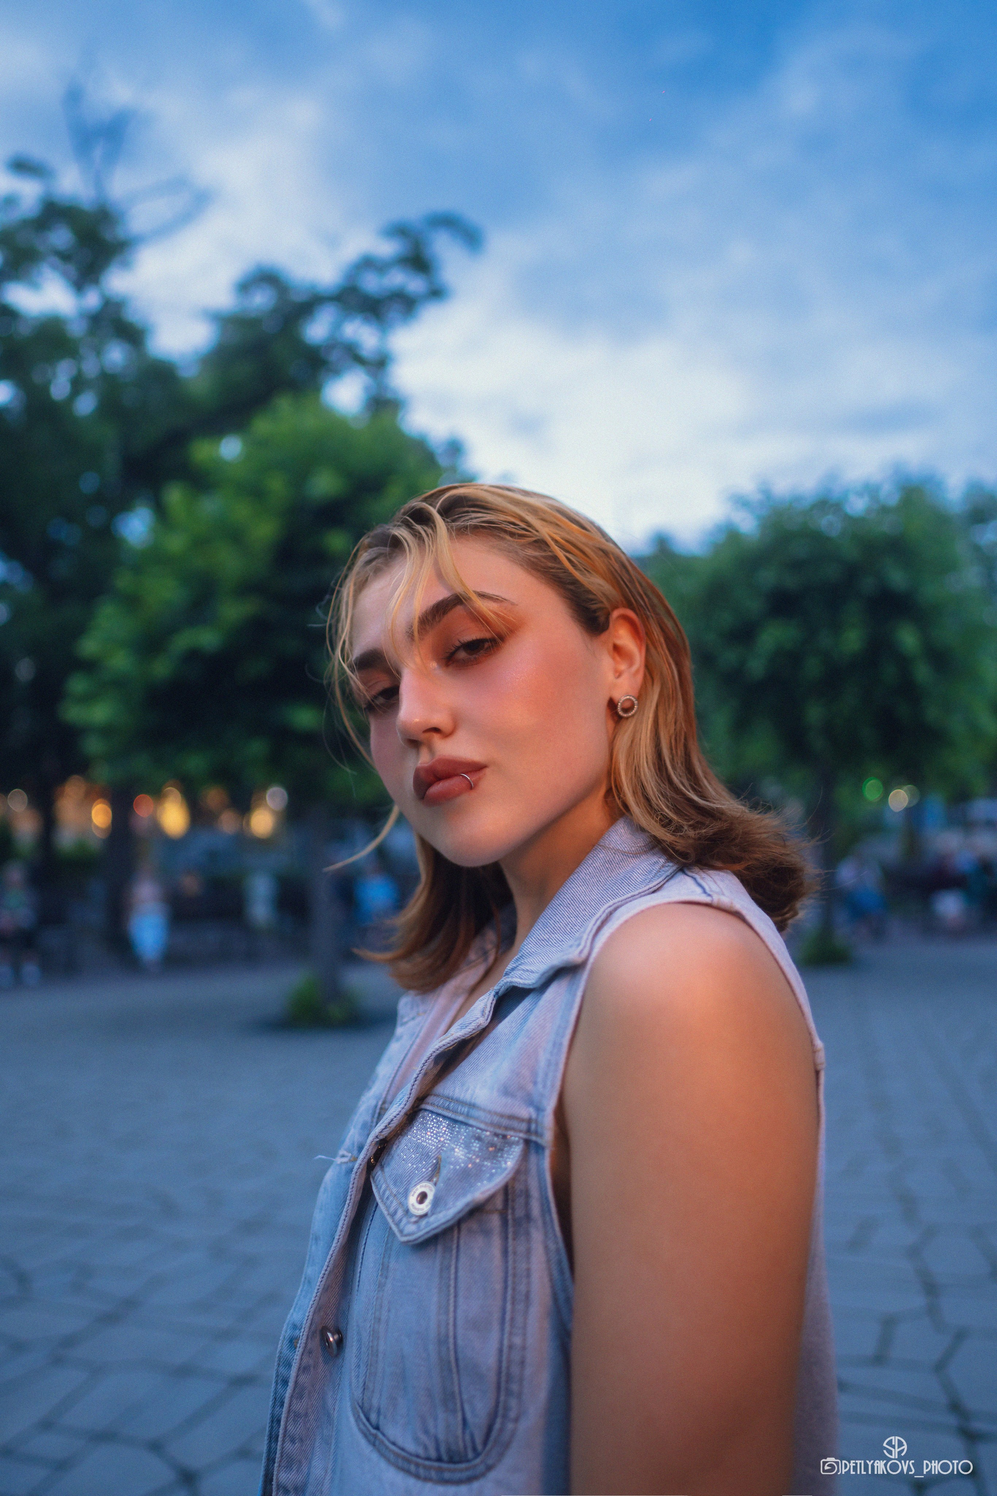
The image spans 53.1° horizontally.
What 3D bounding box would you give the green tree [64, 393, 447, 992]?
[{"bbox_3d":[-1.868,-0.520,10.026,4.700,6.360,4.600,-2,-7,0],"label":"green tree"}]

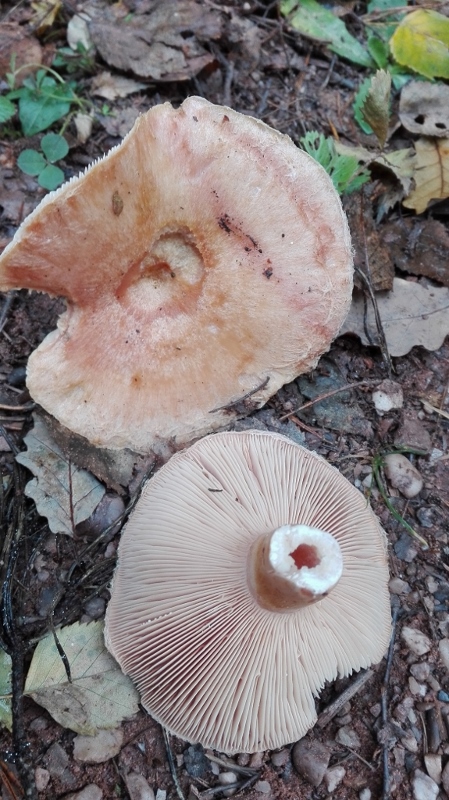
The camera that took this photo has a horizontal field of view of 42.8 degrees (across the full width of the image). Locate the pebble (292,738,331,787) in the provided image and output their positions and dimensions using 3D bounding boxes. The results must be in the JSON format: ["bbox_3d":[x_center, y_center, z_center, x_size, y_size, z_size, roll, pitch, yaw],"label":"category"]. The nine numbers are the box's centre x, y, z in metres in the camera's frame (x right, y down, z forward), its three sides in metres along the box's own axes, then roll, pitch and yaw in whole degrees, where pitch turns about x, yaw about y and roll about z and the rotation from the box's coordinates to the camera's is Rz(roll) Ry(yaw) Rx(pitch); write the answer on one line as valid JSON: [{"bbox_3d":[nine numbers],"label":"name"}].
[{"bbox_3d":[0.037,0.154,0.244,0.015,0.011,0.019,-14,69,-6],"label":"pebble"}]

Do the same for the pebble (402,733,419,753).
[{"bbox_3d":[0.085,0.156,0.260,0.005,0.005,0.007,-35,70,-15],"label":"pebble"}]

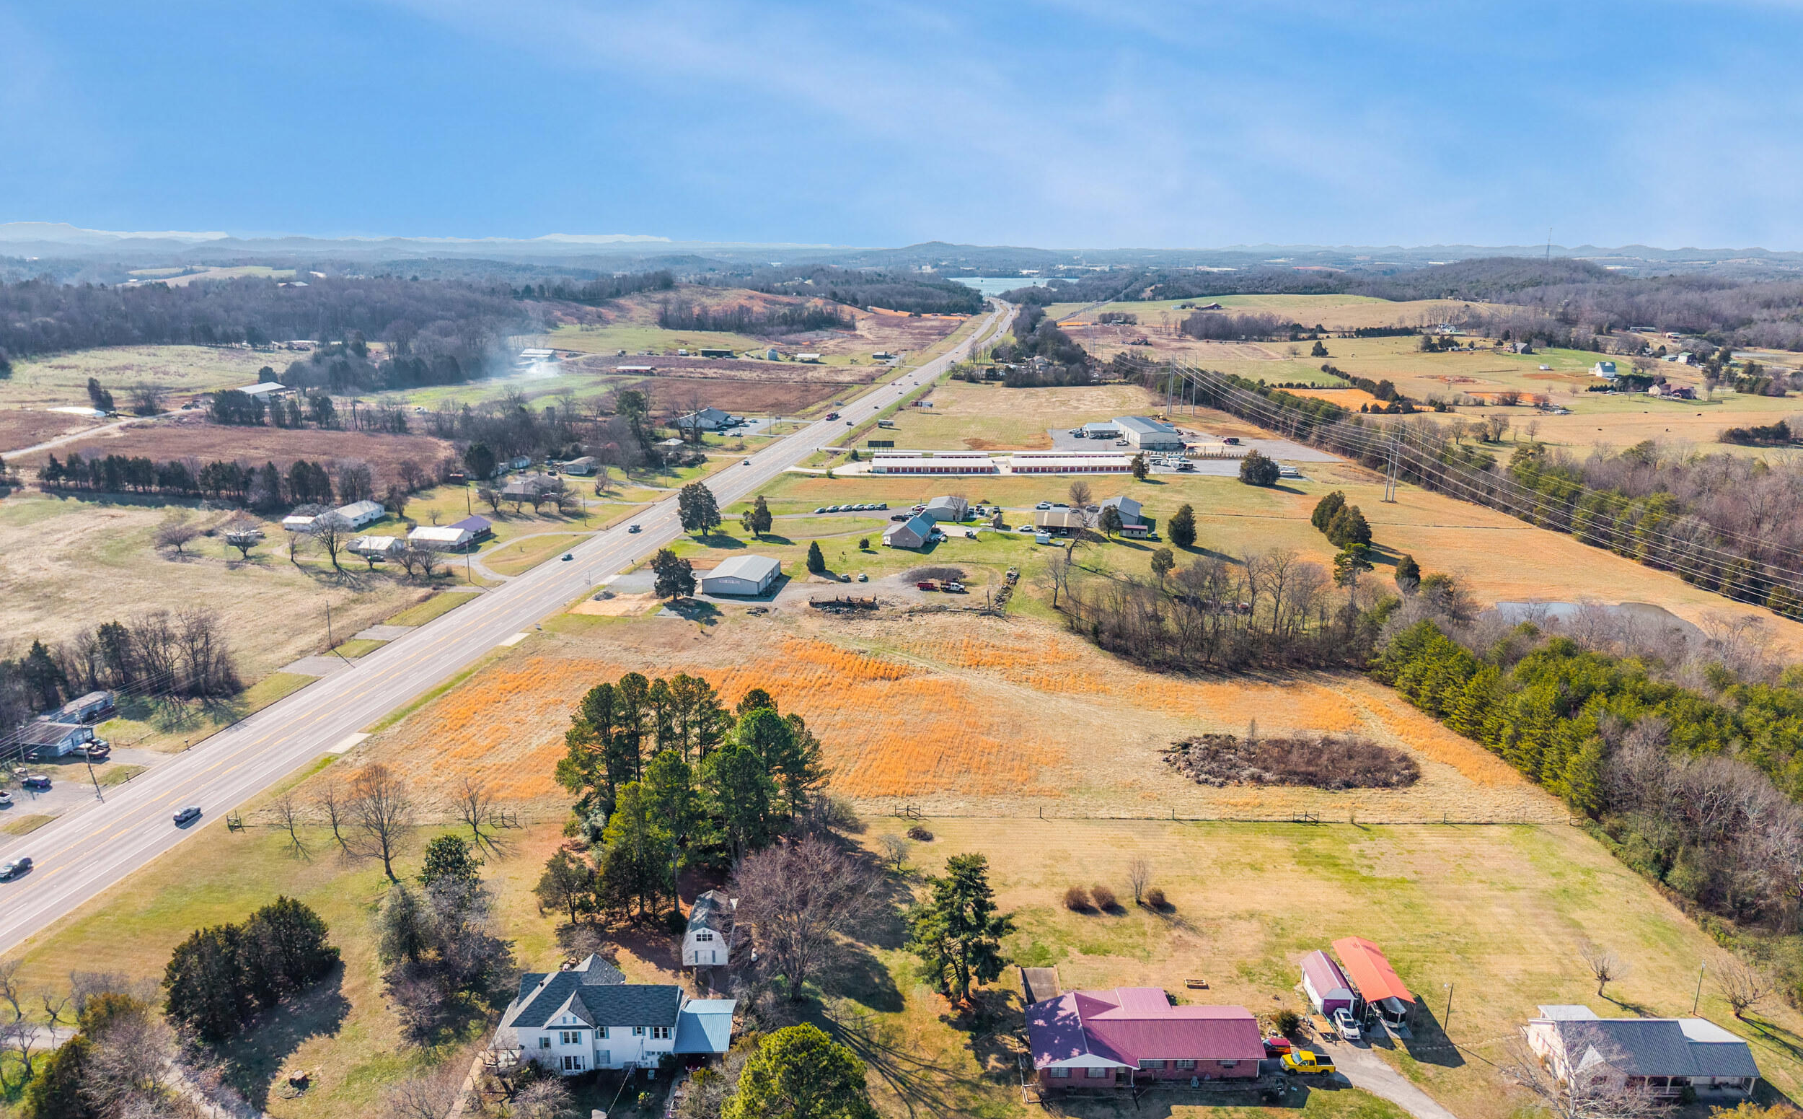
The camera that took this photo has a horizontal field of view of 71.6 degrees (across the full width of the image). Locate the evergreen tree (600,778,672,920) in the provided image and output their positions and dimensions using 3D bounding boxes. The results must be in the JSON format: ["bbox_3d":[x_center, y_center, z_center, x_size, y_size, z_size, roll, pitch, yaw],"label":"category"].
[{"bbox_3d":[-35.365,38.189,165.957,9.200,19.200,9.200,0,14,0],"label":"evergreen tree"}]

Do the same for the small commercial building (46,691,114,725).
[{"bbox_3d":[-155.100,28.608,236.249,4.500,3.600,11.800,2,14,9],"label":"small commercial building"}]

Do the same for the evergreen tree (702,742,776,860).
[{"bbox_3d":[-22.983,35.055,177.526,10.280,19.000,10.280,0,14,0],"label":"evergreen tree"}]

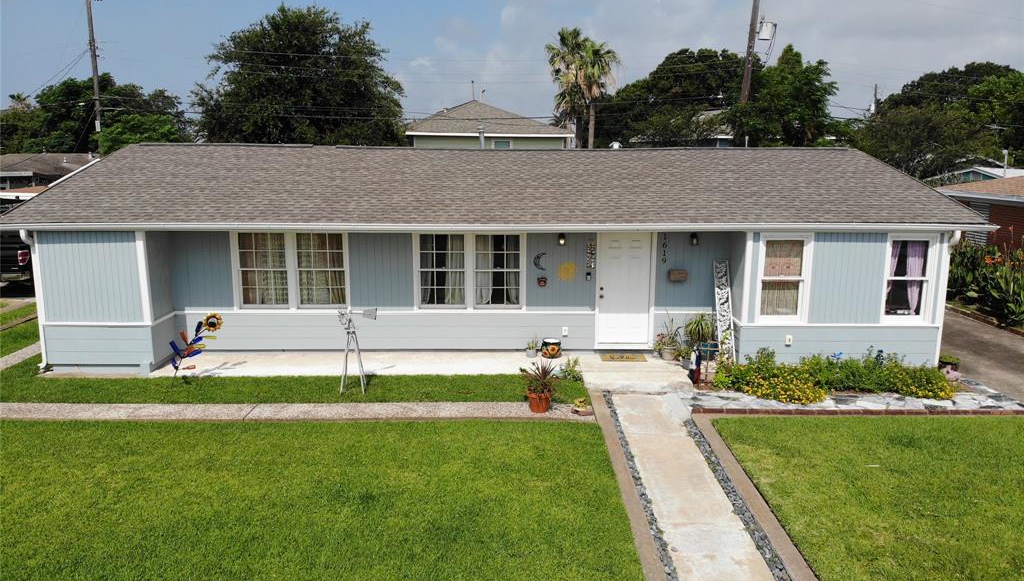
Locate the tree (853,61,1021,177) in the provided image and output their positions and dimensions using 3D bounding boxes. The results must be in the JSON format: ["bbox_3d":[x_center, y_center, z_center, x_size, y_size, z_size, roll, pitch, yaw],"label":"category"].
[{"bbox_3d":[29.286,-10.442,49.161,11.590,10.149,11.000,0,10,0],"label":"tree"}]

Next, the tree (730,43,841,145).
[{"bbox_3d":[11.484,-6.160,30.482,4.838,8.346,4.800,0,10,0],"label":"tree"}]

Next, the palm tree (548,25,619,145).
[{"bbox_3d":[3.916,-9.113,40.048,4.008,10.701,3.800,0,10,0],"label":"palm tree"}]

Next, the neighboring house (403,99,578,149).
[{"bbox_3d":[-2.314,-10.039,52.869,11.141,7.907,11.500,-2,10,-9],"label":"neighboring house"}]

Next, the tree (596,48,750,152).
[{"bbox_3d":[12.483,-12.638,55.740,12.156,12.047,12.000,0,10,0],"label":"tree"}]

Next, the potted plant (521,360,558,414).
[{"bbox_3d":[0.399,1.369,10.211,0.520,0.750,0.500,0,10,0],"label":"potted plant"}]

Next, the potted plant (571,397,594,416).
[{"bbox_3d":[1.018,1.638,10.220,0.330,0.220,0.300,0,10,0],"label":"potted plant"}]

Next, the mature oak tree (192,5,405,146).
[{"bbox_3d":[-12.061,-9.963,40.780,11.948,12.049,11.500,0,10,0],"label":"mature oak tree"}]

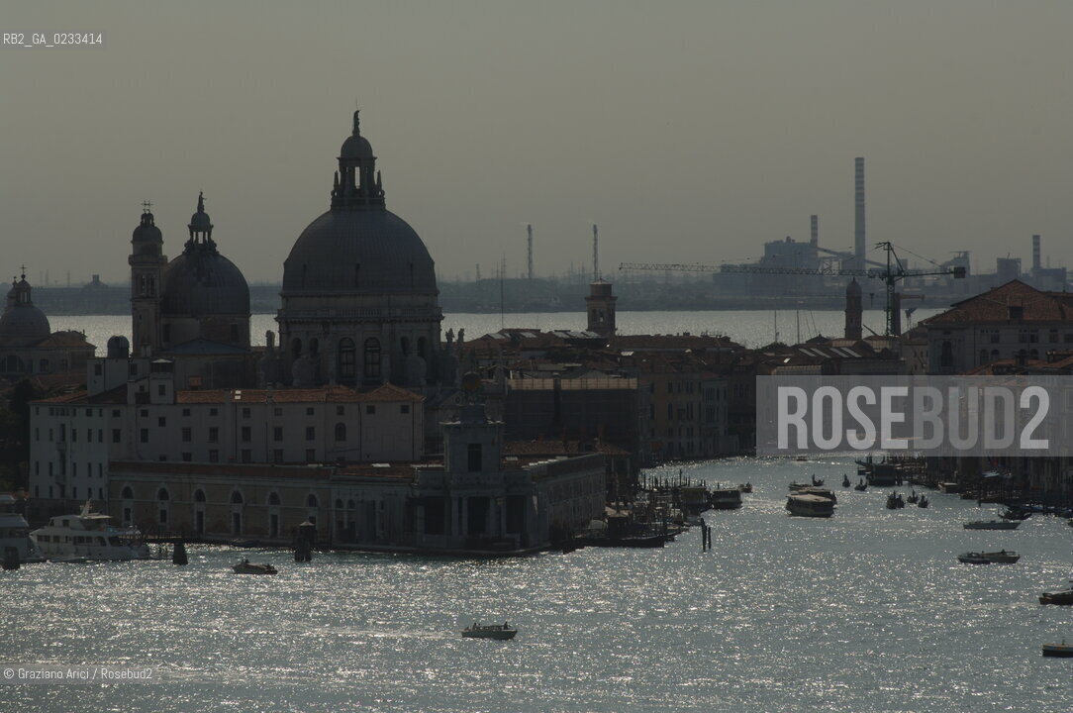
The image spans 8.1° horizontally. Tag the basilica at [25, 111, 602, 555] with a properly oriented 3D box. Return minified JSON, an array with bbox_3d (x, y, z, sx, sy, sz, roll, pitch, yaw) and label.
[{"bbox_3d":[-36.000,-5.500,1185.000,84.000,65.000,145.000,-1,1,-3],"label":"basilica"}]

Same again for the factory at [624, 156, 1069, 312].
[{"bbox_3d":[335.000,-131.000,8000.000,435.000,155.000,260.000,-1,1,0],"label":"factory"}]

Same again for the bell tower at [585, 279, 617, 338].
[{"bbox_3d":[15.800,-1.500,1880.000,7.000,35.500,7.000,0,1,10],"label":"bell tower"}]

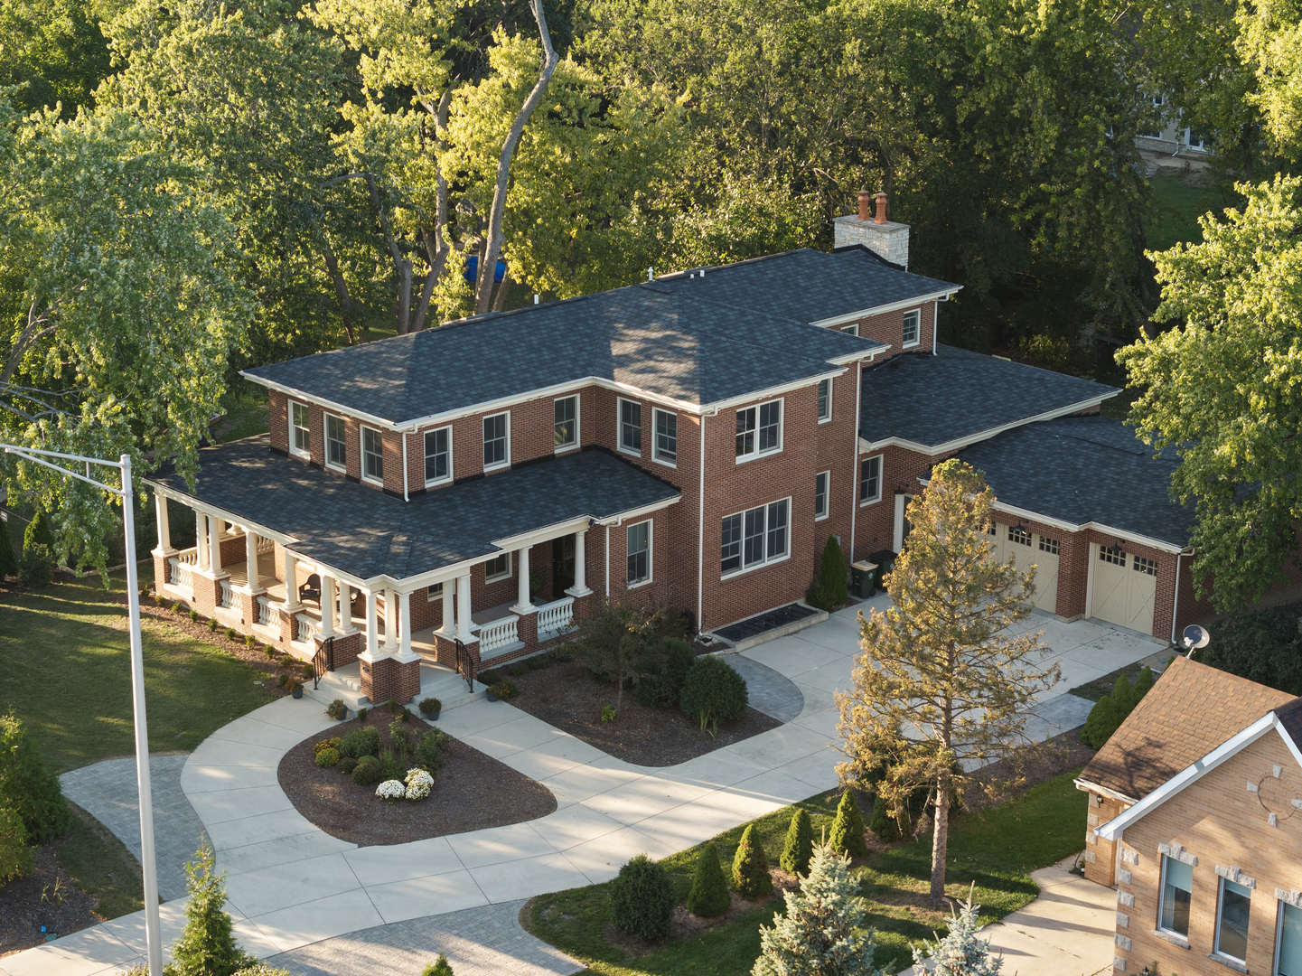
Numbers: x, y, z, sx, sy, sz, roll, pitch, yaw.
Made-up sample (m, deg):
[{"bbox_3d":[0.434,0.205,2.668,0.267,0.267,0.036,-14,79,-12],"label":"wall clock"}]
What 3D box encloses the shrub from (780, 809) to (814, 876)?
[{"bbox_3d":[3.449,8.289,61.818,0.860,1.600,0.860,0,17,0],"label":"shrub"}]

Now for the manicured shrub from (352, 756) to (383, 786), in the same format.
[{"bbox_3d":[-7.161,7.125,66.305,0.760,0.660,0.760,0,17,0],"label":"manicured shrub"}]

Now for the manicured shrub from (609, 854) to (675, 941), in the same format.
[{"bbox_3d":[-0.192,9.064,58.936,1.450,1.880,1.450,0,17,0],"label":"manicured shrub"}]

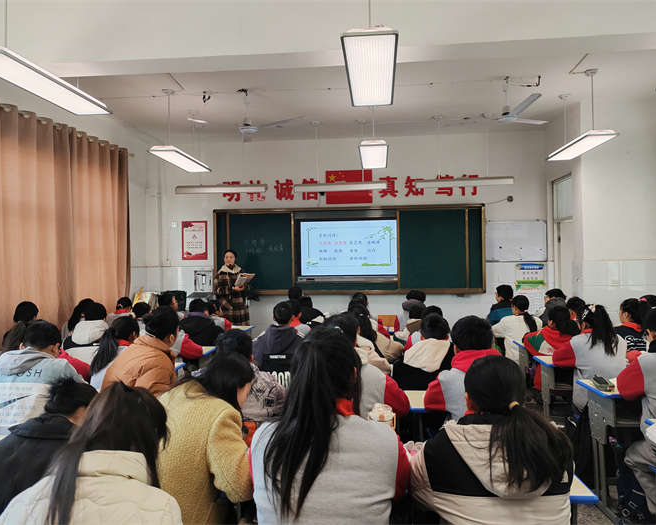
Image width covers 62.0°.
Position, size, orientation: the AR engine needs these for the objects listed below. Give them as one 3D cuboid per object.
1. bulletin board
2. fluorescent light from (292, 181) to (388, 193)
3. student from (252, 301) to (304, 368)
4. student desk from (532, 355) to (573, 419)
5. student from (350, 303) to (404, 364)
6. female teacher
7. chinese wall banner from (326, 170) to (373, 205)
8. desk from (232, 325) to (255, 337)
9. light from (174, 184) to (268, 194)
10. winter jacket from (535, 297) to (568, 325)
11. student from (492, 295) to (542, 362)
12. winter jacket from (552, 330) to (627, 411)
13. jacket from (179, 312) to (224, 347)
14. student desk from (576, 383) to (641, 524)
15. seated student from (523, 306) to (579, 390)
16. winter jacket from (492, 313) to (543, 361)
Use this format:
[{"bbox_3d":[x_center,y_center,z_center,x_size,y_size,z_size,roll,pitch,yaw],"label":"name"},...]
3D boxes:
[{"bbox_3d":[2.730,-0.308,7.923,0.880,0.591,0.025,-1,-1,5],"label":"bulletin board"},{"bbox_3d":[0.168,-0.974,7.072,1.215,0.090,0.120,-1,-1,5],"label":"fluorescent light"},{"bbox_3d":[-0.346,0.902,4.442,0.460,1.181,0.600,-1,-1,5],"label":"student"},{"bbox_3d":[1.881,1.069,4.016,0.600,0.680,0.400,-1,-1,5],"label":"student desk"},{"bbox_3d":[0.394,0.903,4.374,0.480,1.157,0.600,-1,-1,8],"label":"student"},{"bbox_3d":[-1.309,0.633,7.499,0.500,1.640,0.420,-1,-1,-5],"label":"female teacher"},{"bbox_3d":[0.318,-1.109,8.054,0.677,0.489,0.015,-1,-1,5],"label":"chinese wall banner"},{"bbox_3d":[-1.237,1.156,6.822,0.600,0.680,0.400,-1,-1,5],"label":"desk"},{"bbox_3d":[-1.408,-0.972,7.253,1.250,0.085,0.120,-1,-1,5],"label":"light"},{"bbox_3d":[2.573,0.689,6.216,0.430,0.580,0.470,0,-1,-13],"label":"winter jacket"},{"bbox_3d":[1.880,0.891,5.465,0.475,1.135,0.650,-1,-1,-3],"label":"student"},{"bbox_3d":[1.735,0.703,3.592,0.410,0.535,0.490,-1,-1,0],"label":"winter jacket"},{"bbox_3d":[-1.253,0.771,5.412,0.480,0.550,0.380,-1,-1,13],"label":"jacket"},{"bbox_3d":[1.840,1.087,3.165,0.600,0.720,0.410,-1,-1,5],"label":"student desk"},{"bbox_3d":[1.887,0.889,4.579,0.460,1.048,0.600,-1,-1,-5],"label":"seated student"},{"bbox_3d":[1.867,0.748,5.423,0.440,0.500,0.480,-1,-1,-3],"label":"winter jacket"}]

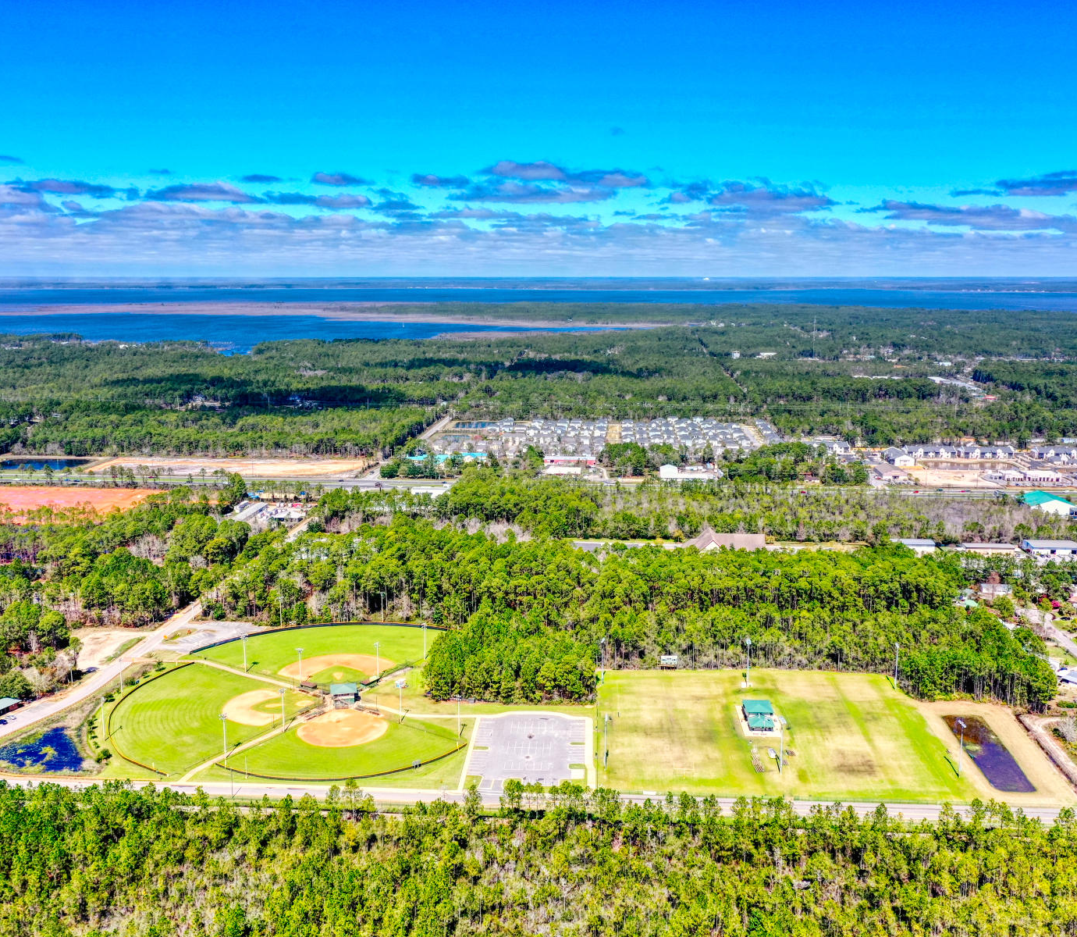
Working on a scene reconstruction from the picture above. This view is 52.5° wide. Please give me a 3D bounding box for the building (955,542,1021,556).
[{"bbox_3d":[287.470,50.970,702.120,30.950,5.740,16.810,1,10,3],"label":"building"}]

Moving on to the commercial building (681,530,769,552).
[{"bbox_3d":[118.470,48.660,695.170,52.410,12.760,31.640,1,10,3],"label":"commercial building"}]

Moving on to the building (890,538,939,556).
[{"bbox_3d":[240.790,49.440,706.370,25.710,7.220,18.290,1,10,3],"label":"building"}]

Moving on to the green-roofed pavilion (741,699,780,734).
[{"bbox_3d":[88.310,98.880,438.960,10.680,5.140,22.150,1,10,3],"label":"green-roofed pavilion"}]

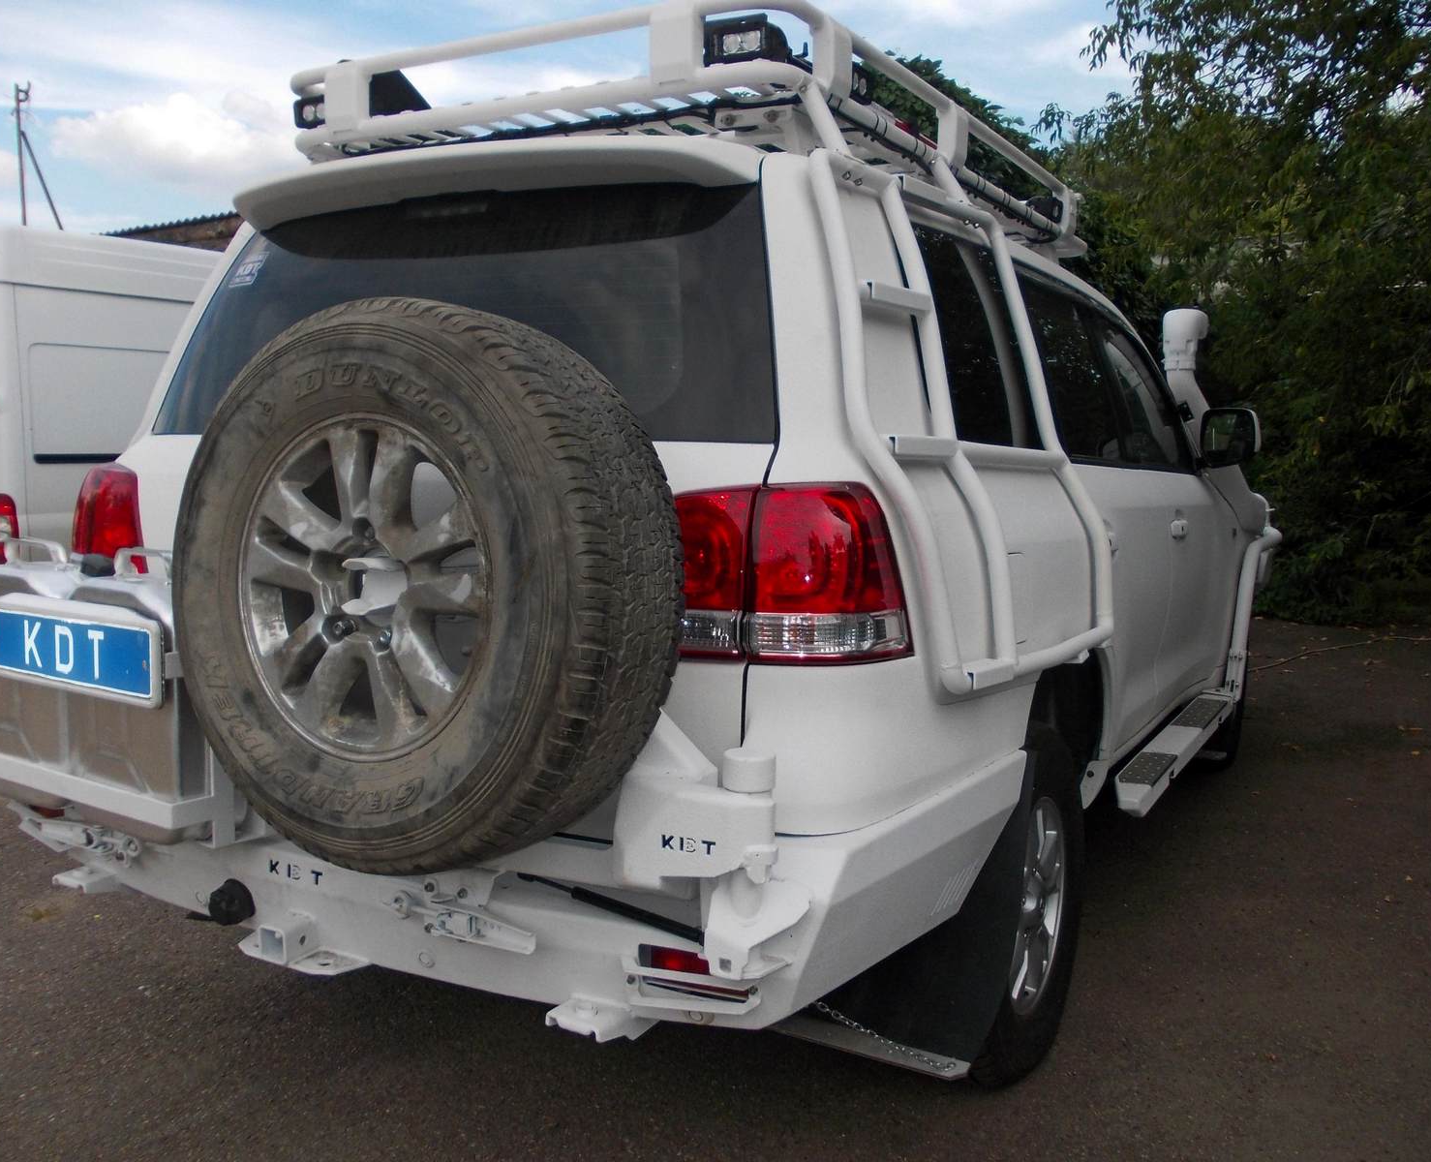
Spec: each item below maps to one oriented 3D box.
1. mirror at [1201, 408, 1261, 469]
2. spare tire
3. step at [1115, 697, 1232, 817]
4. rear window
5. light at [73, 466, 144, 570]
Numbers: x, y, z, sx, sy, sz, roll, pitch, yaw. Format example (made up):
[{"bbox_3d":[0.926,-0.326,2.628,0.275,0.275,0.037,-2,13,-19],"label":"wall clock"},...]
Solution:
[{"bbox_3d":[1.796,-0.496,4.368,0.195,0.210,0.130,4,8,30],"label":"mirror"},{"bbox_3d":[-0.434,0.007,1.835,0.800,0.800,0.280,4,6,30],"label":"spare tire"},{"bbox_3d":[1.480,0.546,4.068,0.118,0.068,1.560,4,8,30],"label":"step"},{"bbox_3d":[-0.526,-0.504,2.368,1.500,0.490,0.100,4,-16,30],"label":"rear window"},{"bbox_3d":[-1.272,-0.123,2.702,0.300,0.275,0.190,4,8,30],"label":"light"}]

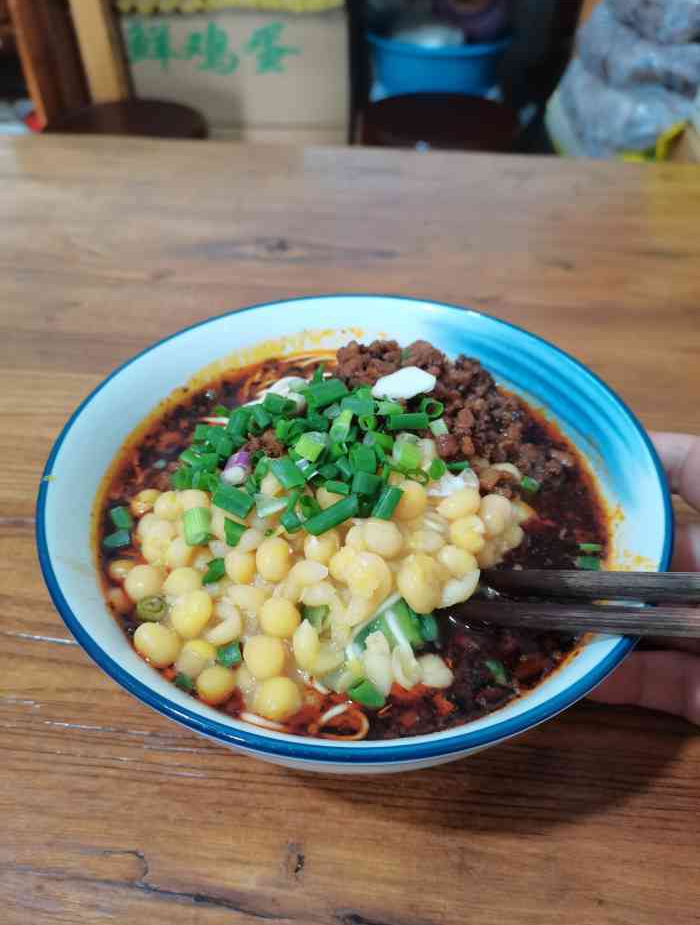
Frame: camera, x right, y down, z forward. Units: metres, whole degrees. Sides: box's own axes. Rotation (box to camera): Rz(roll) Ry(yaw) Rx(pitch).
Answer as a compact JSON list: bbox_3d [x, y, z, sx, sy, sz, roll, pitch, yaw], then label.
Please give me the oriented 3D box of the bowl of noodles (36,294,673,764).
[{"bbox_3d":[0.002,0.023,0.233,0.180,0.071,0.180,0,45,0],"label":"bowl of noodles"}]

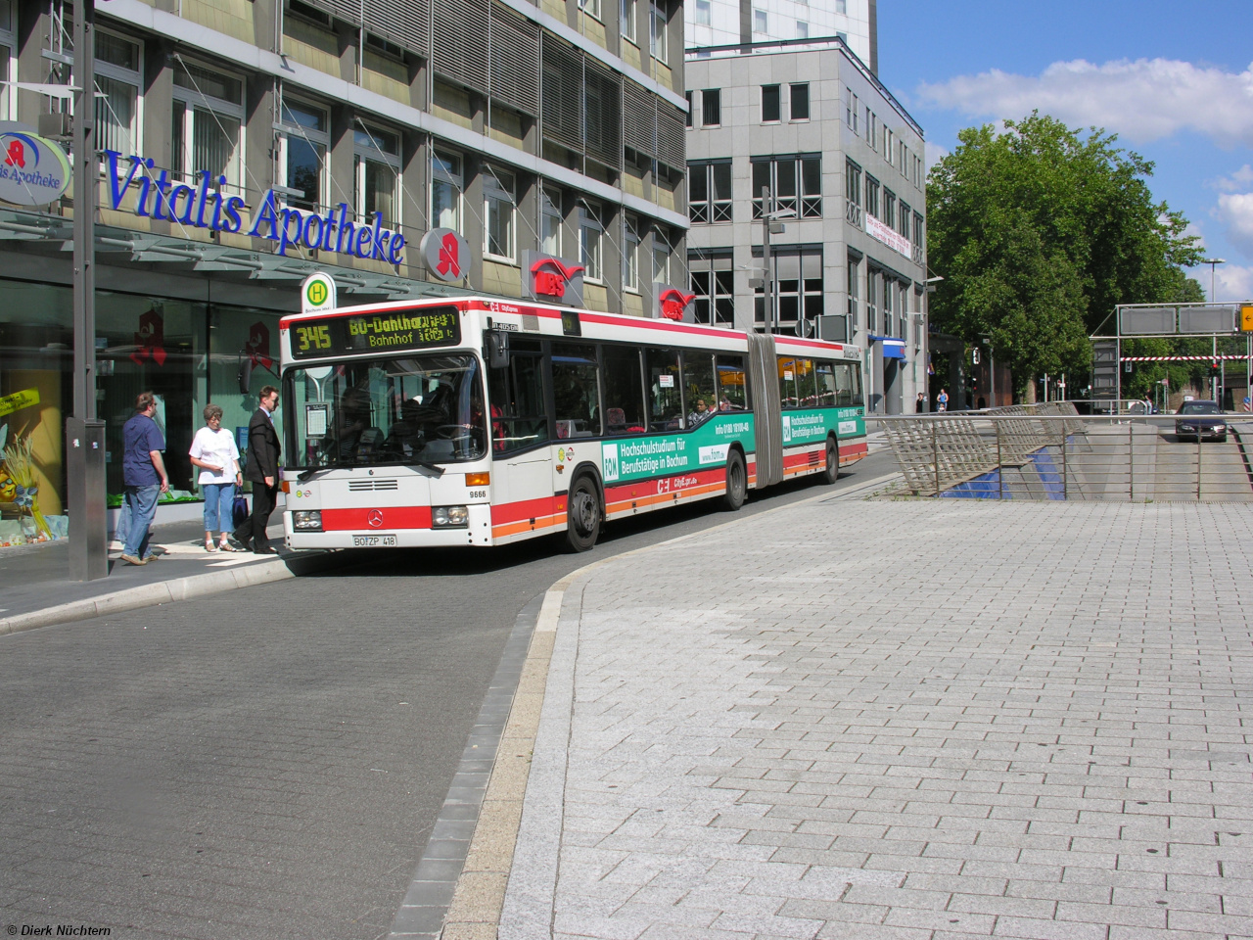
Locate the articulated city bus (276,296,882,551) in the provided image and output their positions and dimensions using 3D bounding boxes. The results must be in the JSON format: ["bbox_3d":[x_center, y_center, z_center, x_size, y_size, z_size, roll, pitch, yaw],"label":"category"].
[{"bbox_3d":[0.910,-0.810,21.650,2.520,2.920,17.800,0,3,23],"label":"articulated city bus"}]

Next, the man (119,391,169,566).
[{"bbox_3d":[-4.966,0.076,13.050,0.530,1.780,0.450,2,4,37],"label":"man"}]

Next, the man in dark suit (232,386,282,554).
[{"bbox_3d":[-4.011,0.000,13.750,0.520,1.810,0.480,-1,4,-11],"label":"man in dark suit"}]

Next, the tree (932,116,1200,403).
[{"bbox_3d":[27.662,-12.950,80.000,17.400,19.600,15.500,0,4,0],"label":"tree"}]

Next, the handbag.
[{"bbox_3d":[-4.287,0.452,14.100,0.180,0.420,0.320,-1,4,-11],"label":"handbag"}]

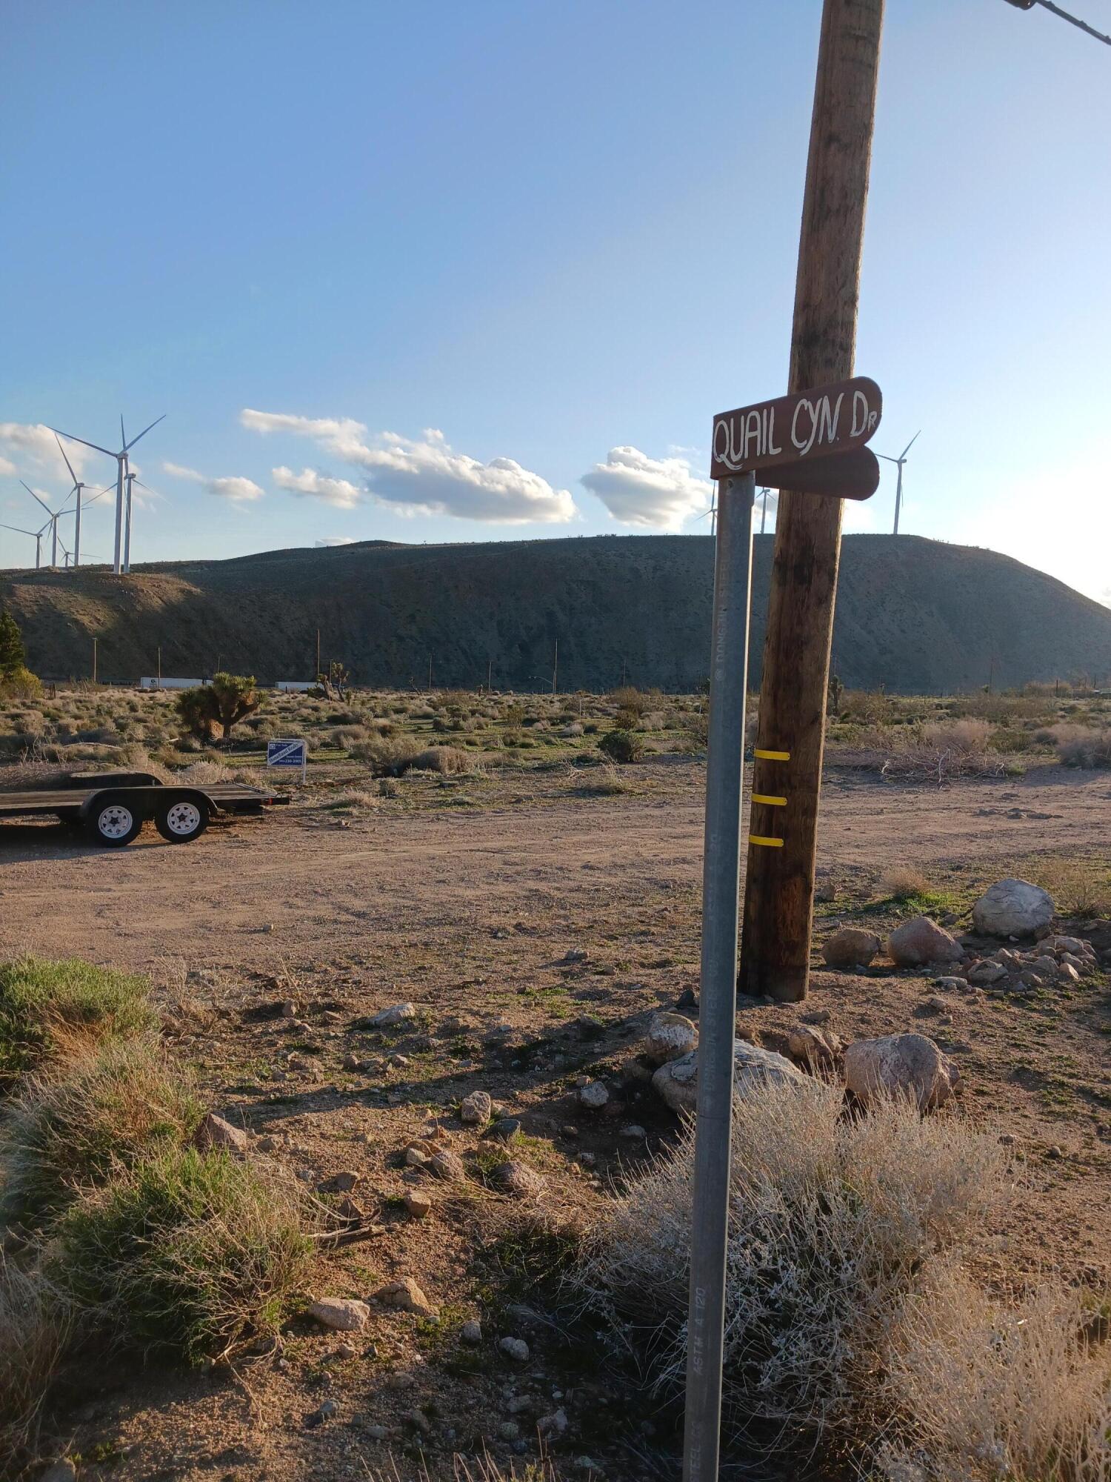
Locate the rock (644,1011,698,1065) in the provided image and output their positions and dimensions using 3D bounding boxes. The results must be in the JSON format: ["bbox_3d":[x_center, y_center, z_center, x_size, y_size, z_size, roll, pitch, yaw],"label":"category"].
[{"bbox_3d":[0.444,1.145,4.450,0.205,0.190,0.180,4,3,7],"label":"rock"}]

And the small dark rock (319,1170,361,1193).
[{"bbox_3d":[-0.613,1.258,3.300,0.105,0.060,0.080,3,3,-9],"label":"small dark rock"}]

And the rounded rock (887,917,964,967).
[{"bbox_3d":[2.072,1.123,6.464,0.412,0.256,0.330,3,3,0],"label":"rounded rock"}]

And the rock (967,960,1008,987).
[{"bbox_3d":[2.130,1.142,5.700,0.200,0.120,0.150,5,3,21],"label":"rock"}]

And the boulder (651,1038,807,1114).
[{"bbox_3d":[0.615,1.183,4.050,0.550,0.270,0.400,4,3,10],"label":"boulder"}]

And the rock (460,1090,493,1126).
[{"bbox_3d":[-0.260,1.213,3.820,0.110,0.110,0.100,3,3,-3],"label":"rock"}]

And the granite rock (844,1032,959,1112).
[{"bbox_3d":[1.270,1.216,4.247,0.417,0.254,0.313,3,3,0],"label":"granite rock"}]

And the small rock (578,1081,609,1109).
[{"bbox_3d":[0.132,1.220,3.980,0.107,0.090,0.090,4,3,3],"label":"small rock"}]

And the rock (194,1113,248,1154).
[{"bbox_3d":[-1.064,1.250,3.677,0.170,0.117,0.127,3,3,0],"label":"rock"}]

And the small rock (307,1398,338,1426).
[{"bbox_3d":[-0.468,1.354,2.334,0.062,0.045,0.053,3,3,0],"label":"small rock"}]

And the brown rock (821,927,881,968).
[{"bbox_3d":[1.574,1.106,6.150,0.315,0.210,0.260,4,3,15],"label":"brown rock"}]

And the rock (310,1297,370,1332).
[{"bbox_3d":[-0.500,1.331,2.683,0.140,0.063,0.091,3,3,0],"label":"rock"}]

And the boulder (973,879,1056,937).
[{"bbox_3d":[2.789,1.024,7.050,0.495,0.345,0.420,5,3,22],"label":"boulder"}]

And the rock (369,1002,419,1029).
[{"bbox_3d":[-0.697,1.175,4.950,0.200,0.090,0.130,3,3,-7],"label":"rock"}]

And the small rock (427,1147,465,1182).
[{"bbox_3d":[-0.331,1.282,3.501,0.110,0.094,0.093,3,3,0],"label":"small rock"}]

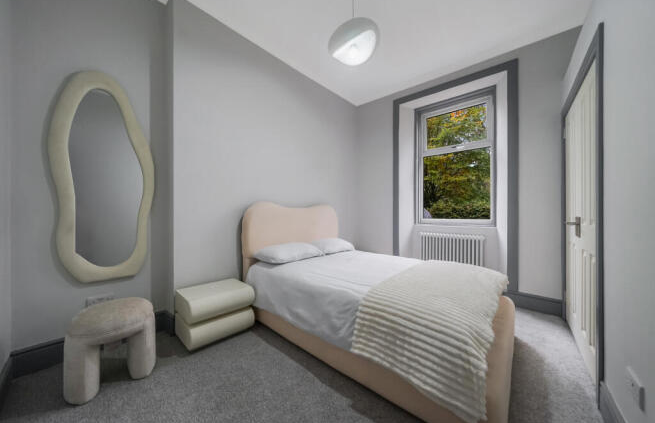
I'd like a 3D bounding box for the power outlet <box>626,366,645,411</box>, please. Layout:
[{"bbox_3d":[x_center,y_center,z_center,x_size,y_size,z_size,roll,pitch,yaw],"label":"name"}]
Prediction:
[{"bbox_3d":[1.174,0.672,0.832,0.012,0.085,0.140,0,0,41],"label":"power outlet"}]

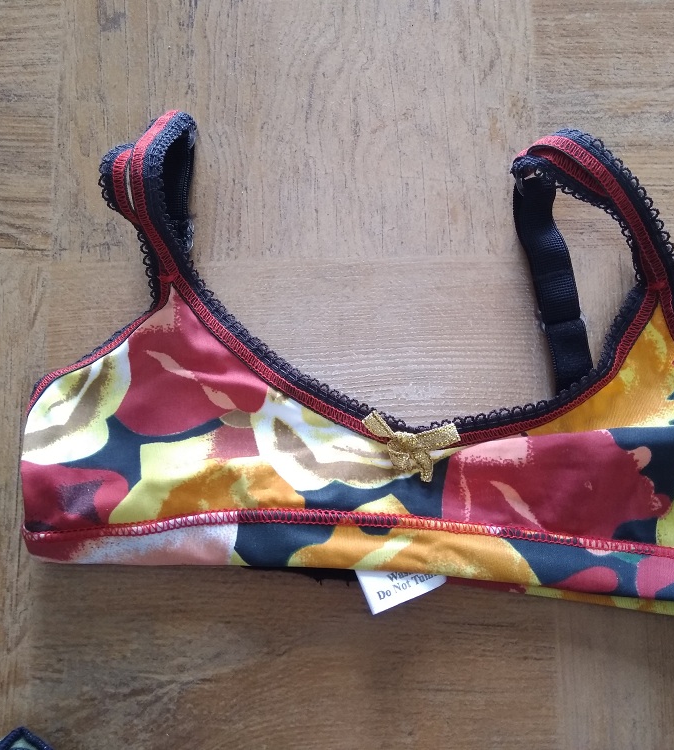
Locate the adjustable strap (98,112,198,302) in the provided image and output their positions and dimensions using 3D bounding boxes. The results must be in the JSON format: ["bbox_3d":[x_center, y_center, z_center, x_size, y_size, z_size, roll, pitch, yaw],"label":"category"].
[{"bbox_3d":[-0.080,-0.071,0.332,0.040,0.028,0.078,0,83,-2],"label":"adjustable strap"}]

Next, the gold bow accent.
[{"bbox_3d":[0.031,0.030,0.327,0.040,0.008,0.029,4,83,-2],"label":"gold bow accent"}]

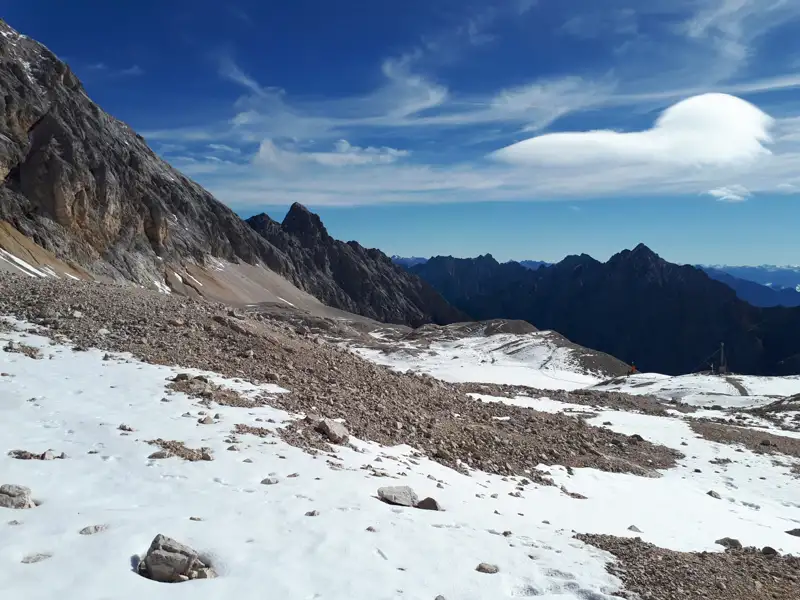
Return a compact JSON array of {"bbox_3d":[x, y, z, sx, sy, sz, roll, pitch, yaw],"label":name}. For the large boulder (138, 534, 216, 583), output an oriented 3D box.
[{"bbox_3d":[-2.165,2.527,6.100,0.740,0.420,0.560,0,3,0],"label":"large boulder"}]

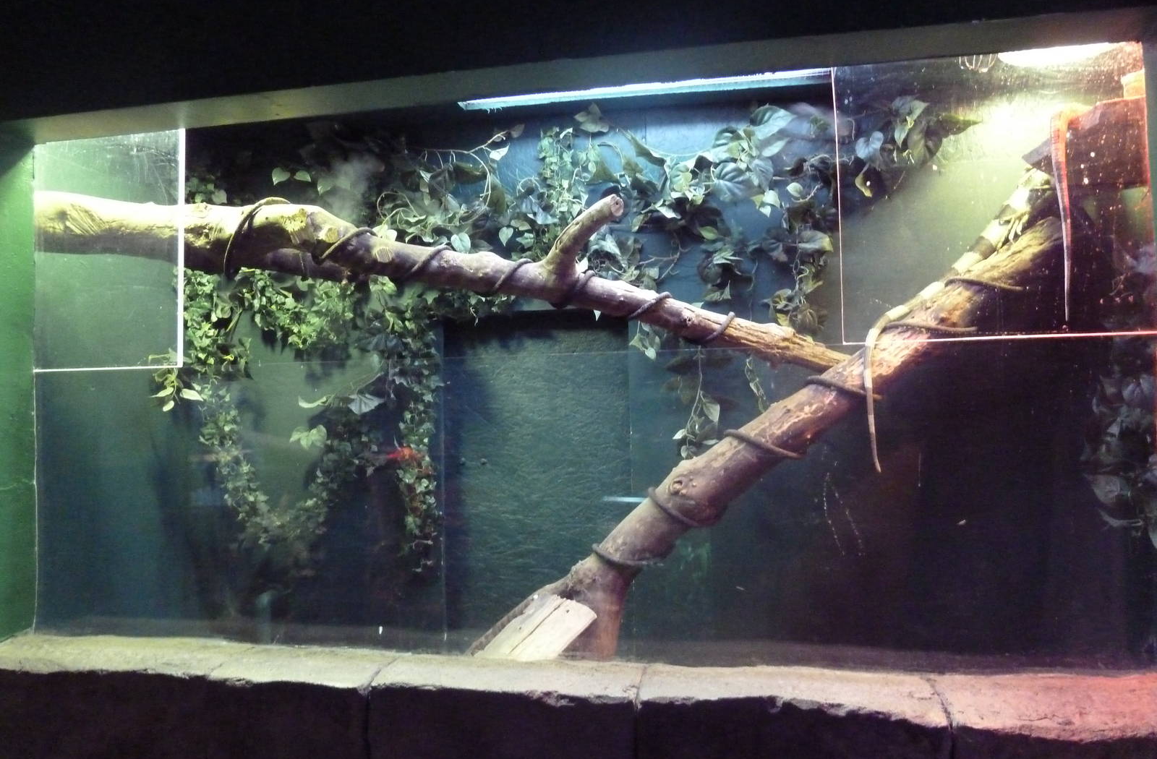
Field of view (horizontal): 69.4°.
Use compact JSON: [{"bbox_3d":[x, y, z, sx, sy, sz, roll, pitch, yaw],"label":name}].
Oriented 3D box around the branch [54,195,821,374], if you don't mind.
[{"bbox_3d":[-0.499,-0.402,2.570,2.674,0.425,0.310,8,-2,8],"label":"branch"}]

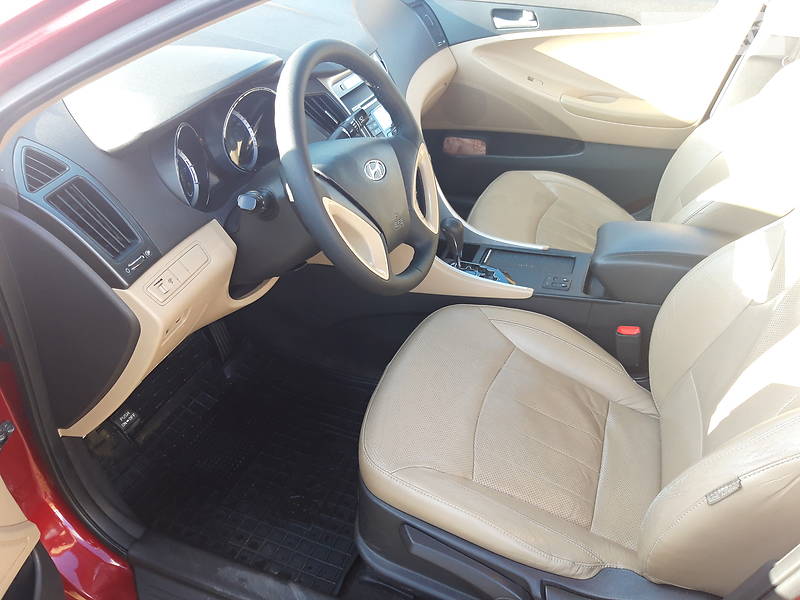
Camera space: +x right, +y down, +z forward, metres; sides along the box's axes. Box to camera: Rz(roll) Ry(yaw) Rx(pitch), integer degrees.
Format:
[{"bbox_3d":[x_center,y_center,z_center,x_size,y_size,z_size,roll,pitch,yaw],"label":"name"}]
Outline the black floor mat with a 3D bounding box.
[{"bbox_3d":[-0.305,0.284,1.283,0.640,0.080,0.515,8,32,21],"label":"black floor mat"}]

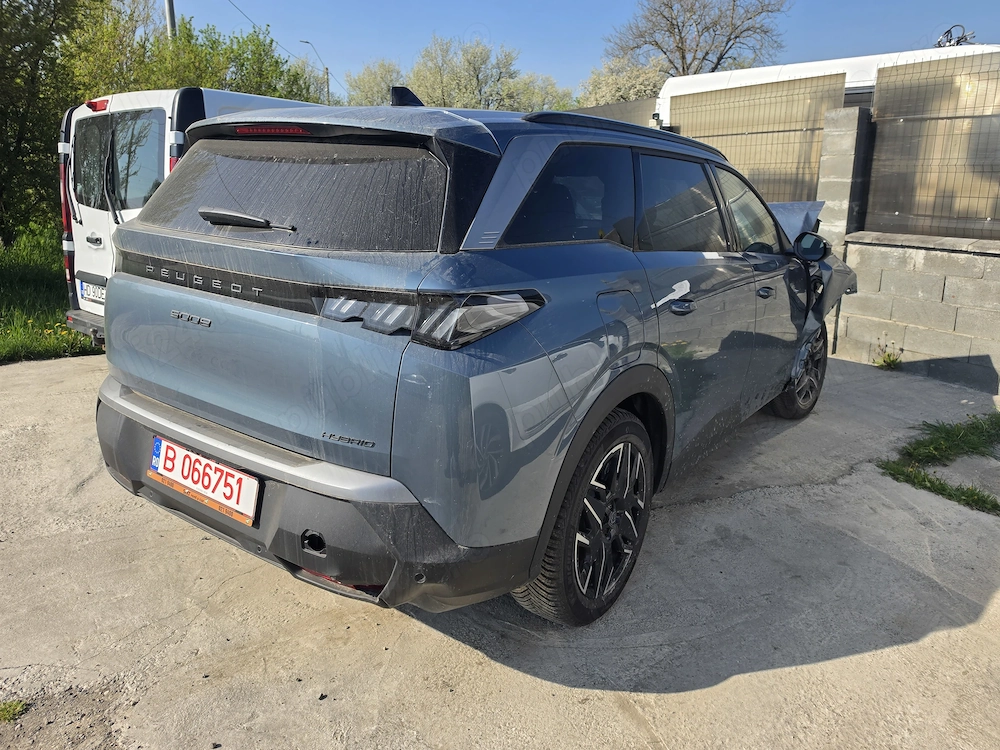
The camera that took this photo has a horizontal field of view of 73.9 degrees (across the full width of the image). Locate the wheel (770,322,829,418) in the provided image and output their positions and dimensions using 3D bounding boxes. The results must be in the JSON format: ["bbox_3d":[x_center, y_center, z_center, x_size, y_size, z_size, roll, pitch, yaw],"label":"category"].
[{"bbox_3d":[2.006,-0.067,4.550,0.235,0.728,0.728,14,19,40],"label":"wheel"}]

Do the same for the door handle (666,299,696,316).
[{"bbox_3d":[0.630,-0.233,2.280,0.055,0.060,0.220,12,17,34],"label":"door handle"}]

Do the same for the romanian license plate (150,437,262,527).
[{"bbox_3d":[-0.857,0.291,1.888,0.525,0.125,0.020,12,6,34],"label":"romanian license plate"}]

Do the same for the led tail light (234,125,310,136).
[{"bbox_3d":[-0.649,-0.692,1.891,0.330,0.035,0.035,12,17,34],"label":"led tail light"}]

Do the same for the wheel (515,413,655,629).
[{"bbox_3d":[0.285,0.466,2.239,0.235,0.728,0.728,12,17,34],"label":"wheel"}]

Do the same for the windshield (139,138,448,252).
[{"bbox_3d":[-0.645,-0.532,1.946,1.340,0.370,0.090,12,-12,34],"label":"windshield"}]

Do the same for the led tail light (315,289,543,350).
[{"bbox_3d":[-0.152,-0.161,1.541,0.410,0.120,0.340,12,17,34],"label":"led tail light"}]

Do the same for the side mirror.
[{"bbox_3d":[1.705,-0.706,3.624,0.200,0.165,0.160,12,17,34],"label":"side mirror"}]

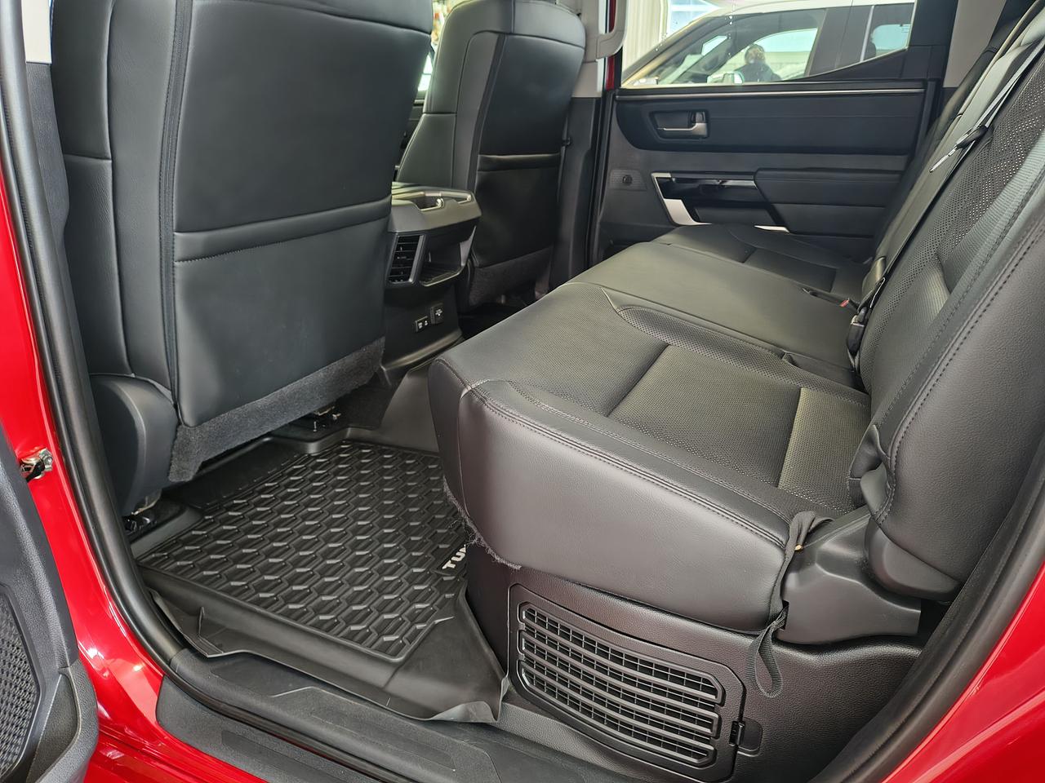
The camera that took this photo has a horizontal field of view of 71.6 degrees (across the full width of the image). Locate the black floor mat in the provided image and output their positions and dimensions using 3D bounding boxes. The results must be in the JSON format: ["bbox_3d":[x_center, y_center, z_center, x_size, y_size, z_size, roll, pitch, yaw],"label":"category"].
[{"bbox_3d":[-0.274,0.217,1.253,0.546,0.032,0.565,10,22,25],"label":"black floor mat"}]

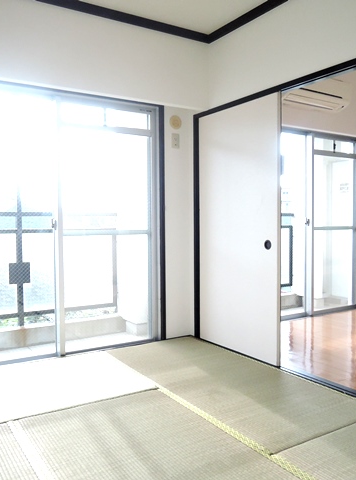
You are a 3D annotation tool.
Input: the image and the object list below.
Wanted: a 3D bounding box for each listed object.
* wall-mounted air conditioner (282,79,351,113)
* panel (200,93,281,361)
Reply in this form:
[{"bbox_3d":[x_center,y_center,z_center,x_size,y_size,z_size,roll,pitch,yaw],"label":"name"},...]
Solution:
[{"bbox_3d":[1.226,-1.316,3.909,0.800,0.280,0.205,-2,3,-32],"label":"wall-mounted air conditioner"},{"bbox_3d":[0.422,-0.074,3.266,0.032,1.785,0.895,-2,3,-32],"label":"panel"}]

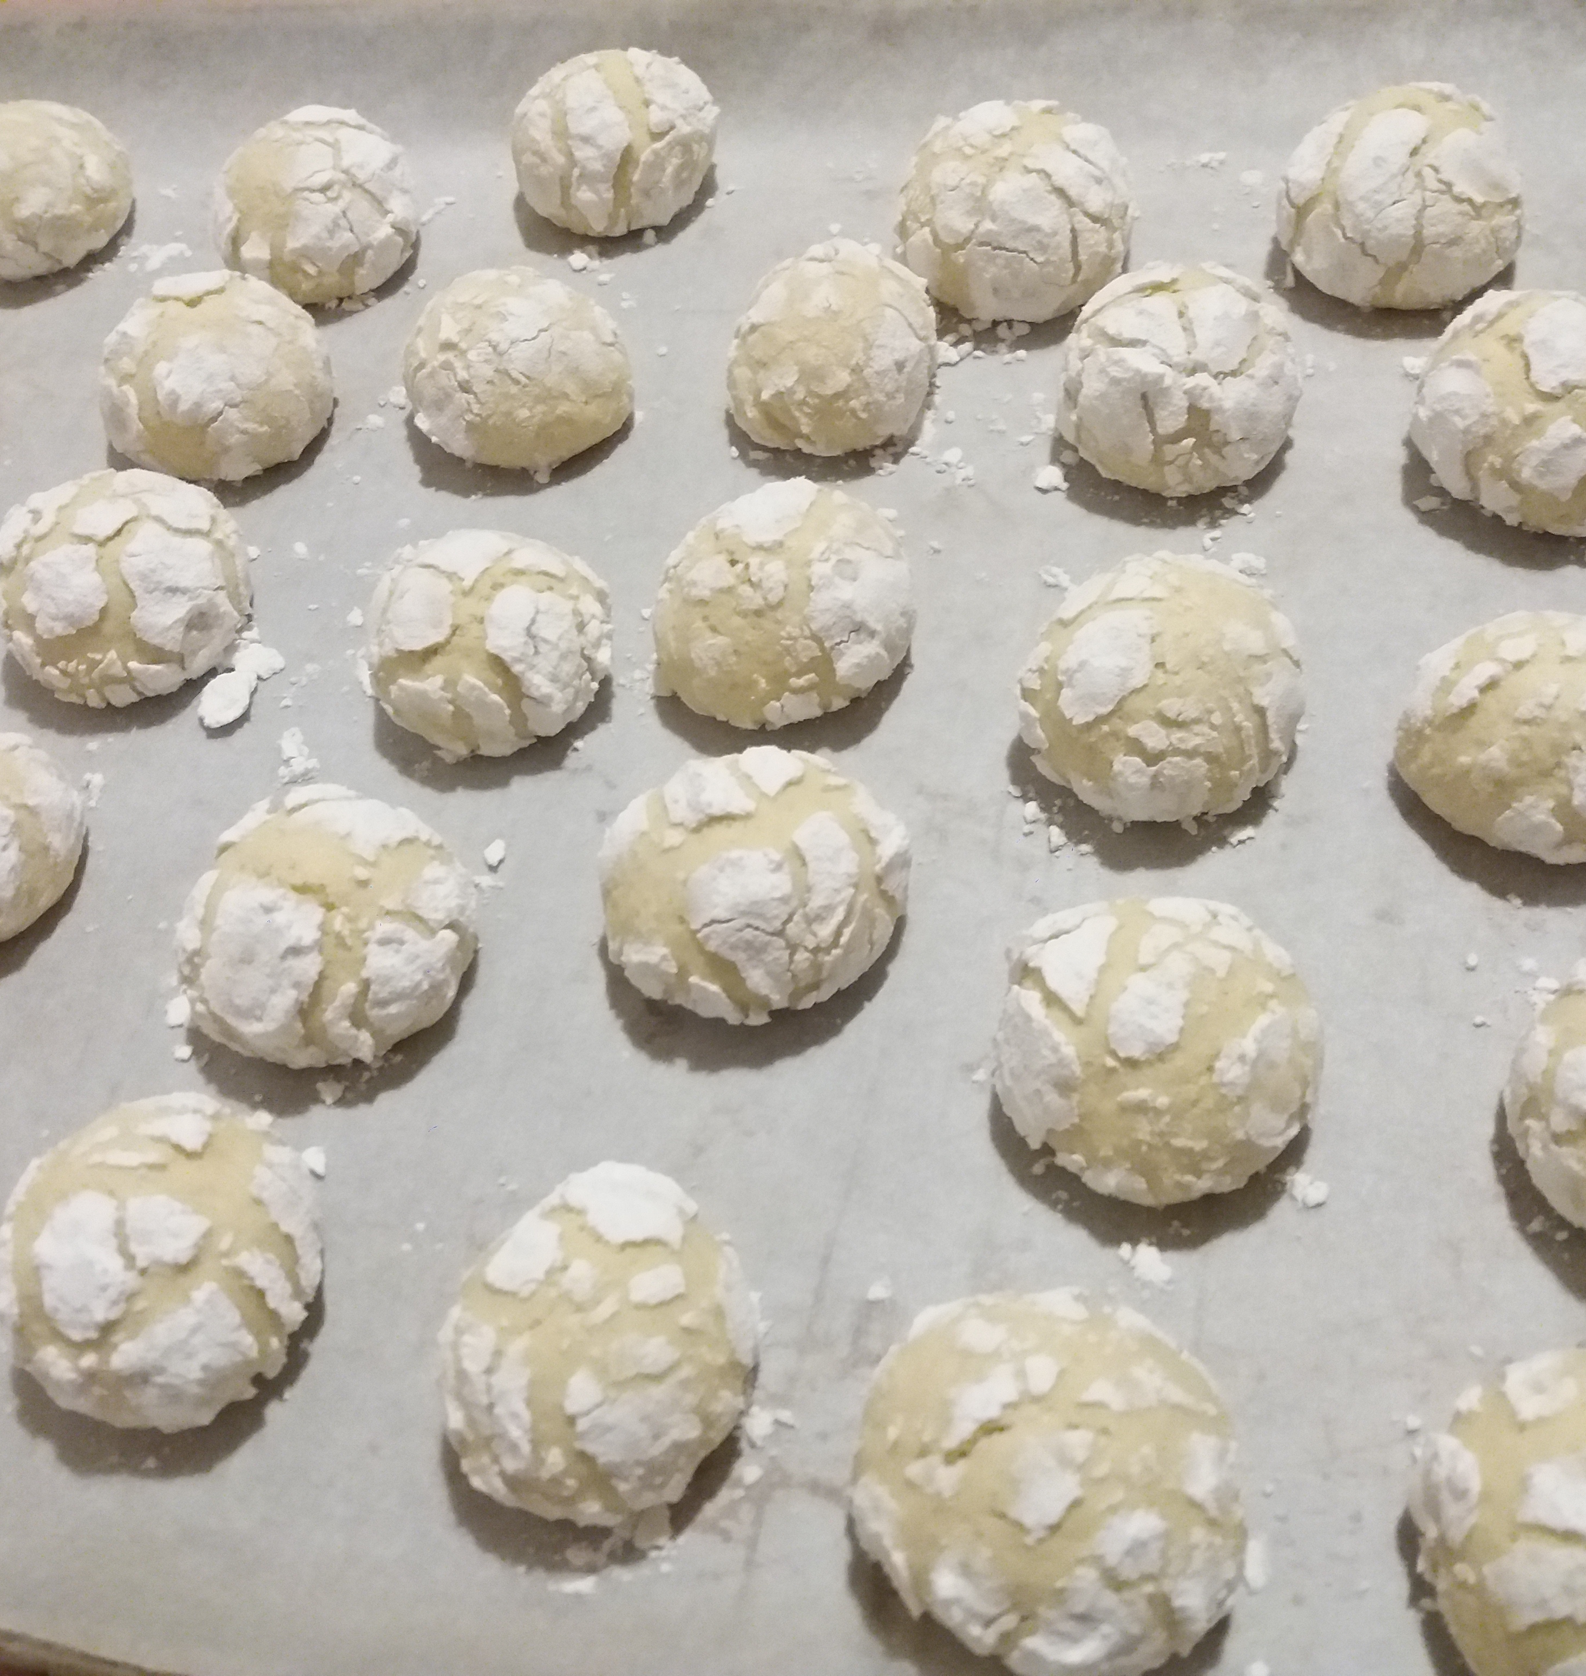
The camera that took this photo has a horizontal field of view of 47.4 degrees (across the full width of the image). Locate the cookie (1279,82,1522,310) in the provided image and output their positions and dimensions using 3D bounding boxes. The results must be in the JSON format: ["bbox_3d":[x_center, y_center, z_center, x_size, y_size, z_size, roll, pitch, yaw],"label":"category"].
[{"bbox_3d":[0.118,-0.128,0.351,0.045,0.033,0.045,11,56,15],"label":"cookie"}]

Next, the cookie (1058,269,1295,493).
[{"bbox_3d":[0.067,-0.080,0.315,0.042,0.033,0.044,4,54,11],"label":"cookie"}]

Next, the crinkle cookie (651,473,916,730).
[{"bbox_3d":[-0.002,-0.039,0.294,0.043,0.033,0.043,-10,53,1],"label":"crinkle cookie"}]

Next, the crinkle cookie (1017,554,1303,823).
[{"bbox_3d":[0.056,-0.024,0.274,0.043,0.033,0.043,4,54,11],"label":"crinkle cookie"}]

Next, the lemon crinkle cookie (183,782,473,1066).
[{"bbox_3d":[-0.072,0.011,0.274,0.045,0.032,0.045,-4,53,5],"label":"lemon crinkle cookie"}]

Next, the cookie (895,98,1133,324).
[{"bbox_3d":[0.042,-0.121,0.347,0.045,0.036,0.044,-1,53,7],"label":"cookie"}]

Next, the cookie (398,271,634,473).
[{"bbox_3d":[-0.054,-0.093,0.350,0.044,0.030,0.044,-16,53,-4],"label":"cookie"}]

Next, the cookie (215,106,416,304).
[{"bbox_3d":[-0.100,-0.133,0.378,0.042,0.034,0.043,-20,53,-7],"label":"cookie"}]

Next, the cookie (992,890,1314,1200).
[{"bbox_3d":[0.048,0.027,0.238,0.042,0.032,0.042,5,54,12],"label":"cookie"}]

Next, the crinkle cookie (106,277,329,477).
[{"bbox_3d":[-0.116,-0.094,0.358,0.045,0.031,0.045,-24,54,-10],"label":"crinkle cookie"}]

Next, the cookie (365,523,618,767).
[{"bbox_3d":[-0.053,-0.035,0.307,0.042,0.029,0.042,-4,53,5],"label":"cookie"}]

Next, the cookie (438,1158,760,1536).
[{"bbox_3d":[-0.024,0.061,0.223,0.039,0.032,0.045,-28,55,-13],"label":"cookie"}]

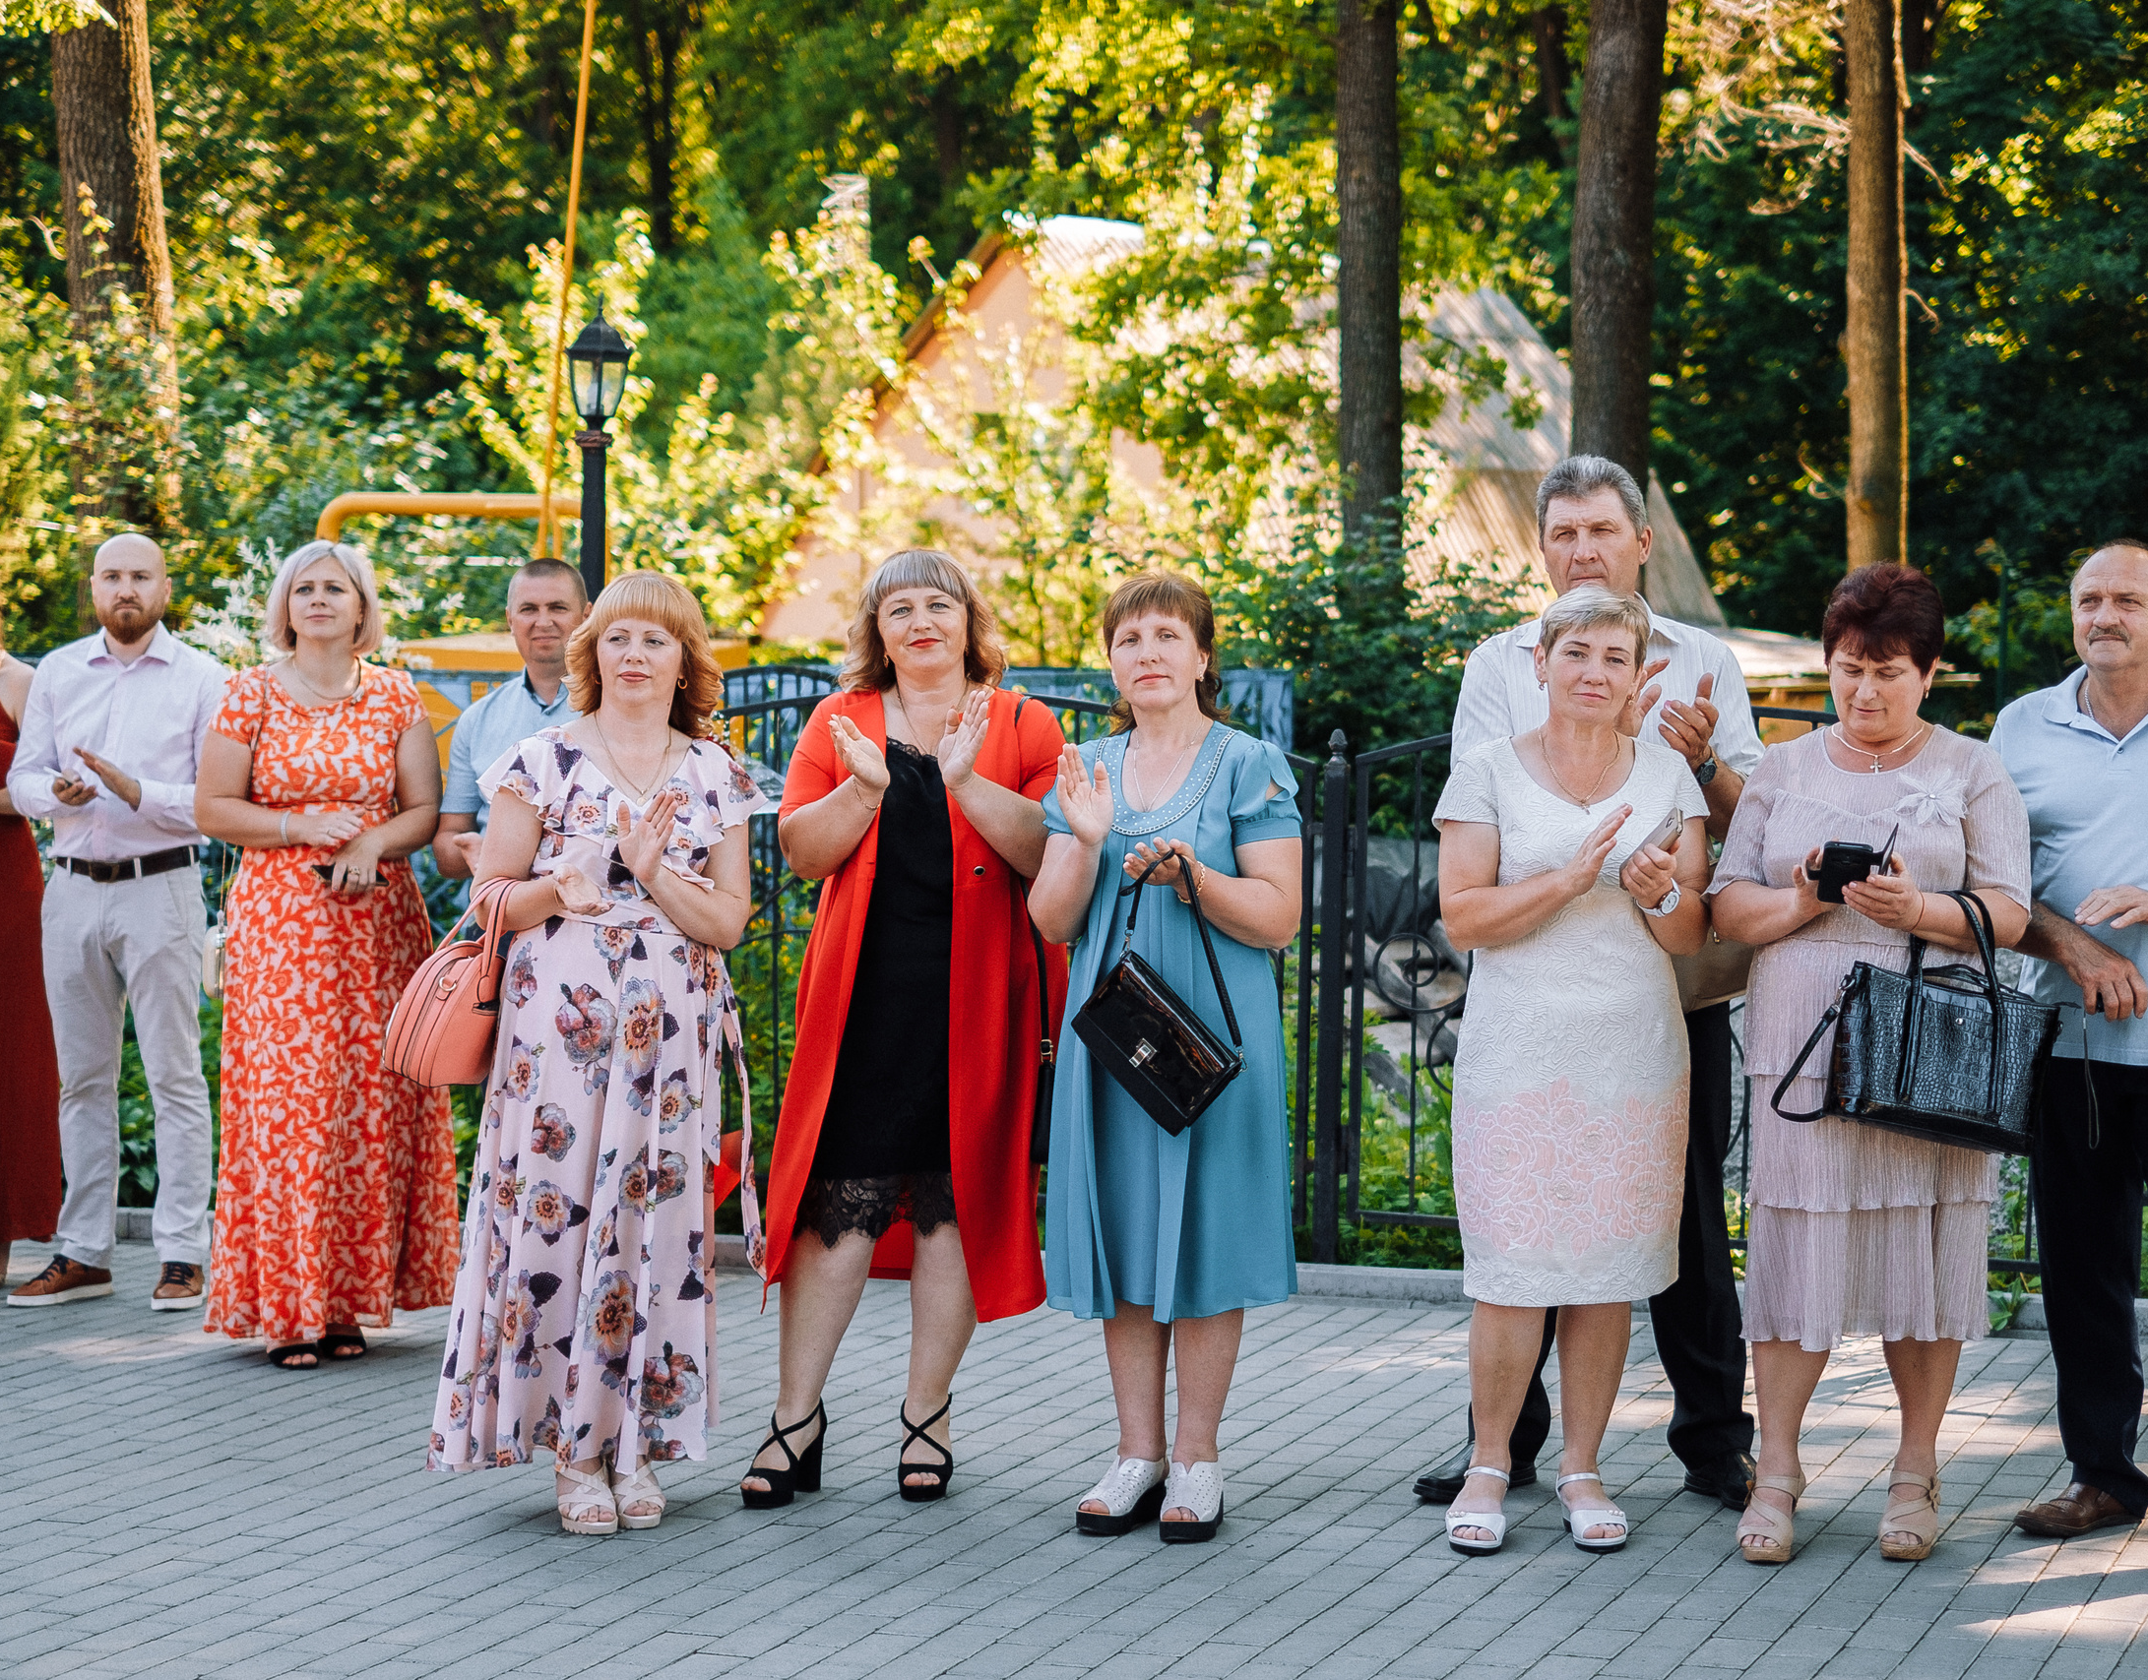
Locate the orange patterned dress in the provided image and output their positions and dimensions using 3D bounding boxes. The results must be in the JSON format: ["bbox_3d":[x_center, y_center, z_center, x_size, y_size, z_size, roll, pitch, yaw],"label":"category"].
[{"bbox_3d":[-1.603,0.353,8.000,0.560,1.456,0.450,0,3,-8],"label":"orange patterned dress"}]

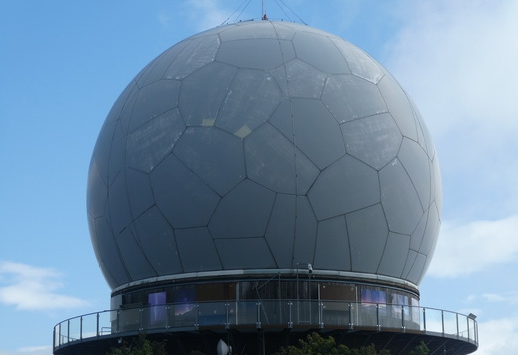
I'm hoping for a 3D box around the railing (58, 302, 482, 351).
[{"bbox_3d":[0.342,8.232,73.233,20.987,1.150,20.987,-1,-13,0],"label":"railing"}]

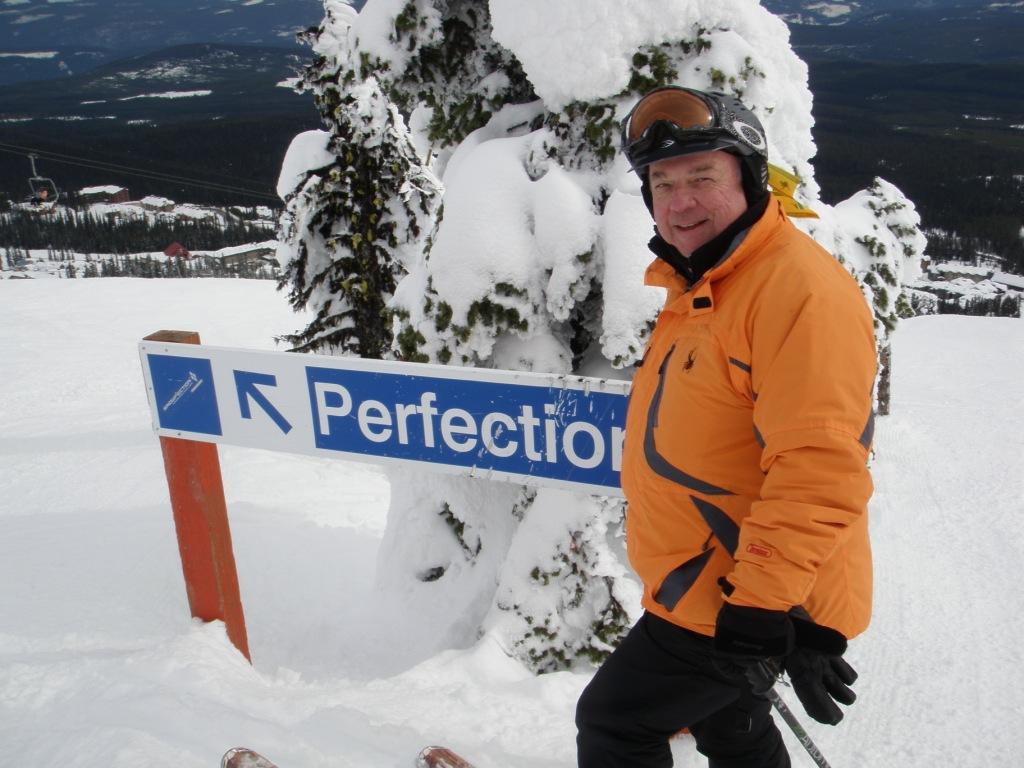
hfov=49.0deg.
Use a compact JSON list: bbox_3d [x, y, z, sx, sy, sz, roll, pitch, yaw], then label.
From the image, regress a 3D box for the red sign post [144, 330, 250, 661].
[{"bbox_3d":[-0.963,0.374,3.462,0.131,1.085,0.091,5,21,25],"label":"red sign post"}]

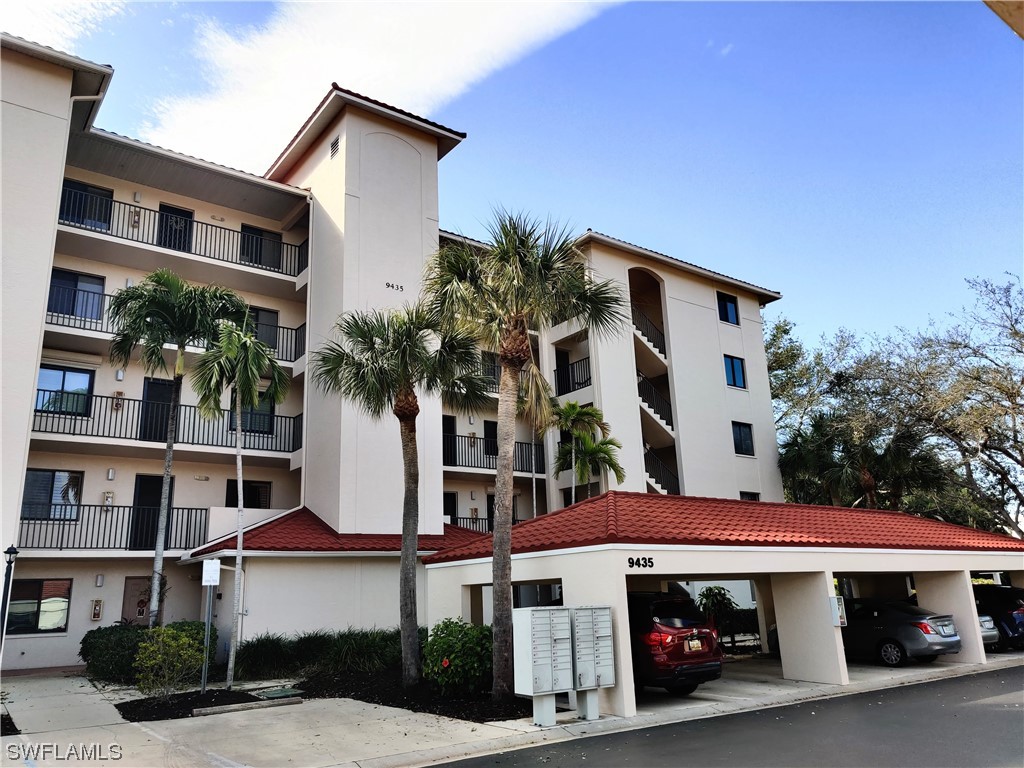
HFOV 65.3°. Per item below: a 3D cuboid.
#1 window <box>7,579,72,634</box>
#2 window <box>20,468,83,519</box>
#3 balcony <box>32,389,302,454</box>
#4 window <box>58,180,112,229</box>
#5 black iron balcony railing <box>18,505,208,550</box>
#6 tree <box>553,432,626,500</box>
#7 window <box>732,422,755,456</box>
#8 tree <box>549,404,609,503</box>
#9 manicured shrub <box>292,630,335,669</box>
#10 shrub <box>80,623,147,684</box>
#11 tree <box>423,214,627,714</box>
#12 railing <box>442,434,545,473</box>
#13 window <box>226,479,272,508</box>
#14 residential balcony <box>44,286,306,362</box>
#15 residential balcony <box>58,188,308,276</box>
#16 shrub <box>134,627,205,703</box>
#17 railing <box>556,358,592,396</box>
[{"bbox_3d":[-11.665,5.498,19.727,1.340,1.321,0.116,9,-19,-37],"label":"window"},{"bbox_3d":[-11.675,2.838,20.352,1.339,1.295,0.100,9,-19,-37],"label":"window"},{"bbox_3d":[-8.696,1.000,20.809,6.542,1.090,0.673,9,-19,-37],"label":"balcony"},{"bbox_3d":[-12.050,-5.022,22.547,1.359,1.330,0.116,9,-19,-37],"label":"window"},{"bbox_3d":[-9.668,3.550,19.641,4.269,1.021,0.081,9,-19,-37],"label":"black iron balcony railing"},{"bbox_3d":[2.413,4.374,23.316,2.100,6.027,2.100,-3,-15,5],"label":"tree"},{"bbox_3d":[9.145,2.185,31.572,1.295,1.304,0.100,9,-19,-37],"label":"window"},{"bbox_3d":[2.132,3.870,23.240,1.900,6.981,1.900,-3,-15,5],"label":"tree"},{"bbox_3d":[-4.197,5.592,16.887,0.850,0.850,0.850,9,-19,-37],"label":"manicured shrub"},{"bbox_3d":[-8.201,5.568,16.554,1.535,1.123,1.400,5,-16,-25],"label":"shrub"},{"bbox_3d":[0.350,0.961,14.792,3.805,9.035,3.728,-3,-15,1],"label":"tree"},{"bbox_3d":[-0.864,2.624,27.648,4.300,1.200,1.300,9,-19,-36],"label":"railing"},{"bbox_3d":[-7.682,3.487,23.310,1.330,1.300,0.120,9,-19,-36],"label":"window"},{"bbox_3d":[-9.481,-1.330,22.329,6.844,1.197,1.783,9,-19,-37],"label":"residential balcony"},{"bbox_3d":[-9.514,-3.917,22.958,6.519,1.211,1.810,9,-19,-37],"label":"residential balcony"},{"bbox_3d":[-5.878,4.775,13.725,1.220,1.190,1.200,9,-19,-37],"label":"shrub"},{"bbox_3d":[2.148,-0.210,28.190,0.080,1.050,1.850,9,-19,-36],"label":"railing"}]

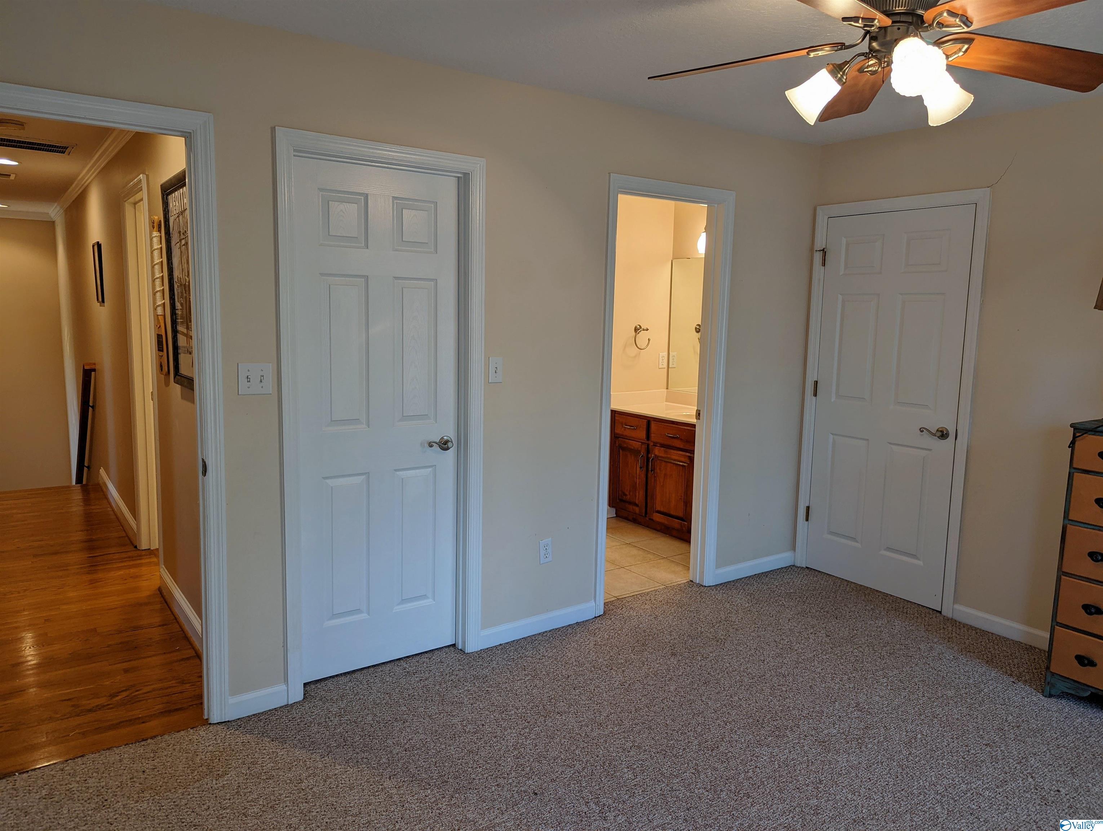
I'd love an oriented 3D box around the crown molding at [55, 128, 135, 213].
[{"bbox_3d":[-3.419,-1.734,5.605,0.070,0.082,5.800,-4,9,-36],"label":"crown molding"}]

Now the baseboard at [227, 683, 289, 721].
[{"bbox_3d":[-1.092,1.056,2.856,0.212,0.084,0.016,-4,9,-36],"label":"baseboard"}]

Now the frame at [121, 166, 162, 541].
[{"bbox_3d":[-2.201,-0.179,4.210,0.110,2.110,0.745,-4,9,-36],"label":"frame"}]

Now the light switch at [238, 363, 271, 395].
[{"bbox_3d":[-1.048,-0.128,2.713,0.114,0.114,0.014,-4,9,-36],"label":"light switch"}]

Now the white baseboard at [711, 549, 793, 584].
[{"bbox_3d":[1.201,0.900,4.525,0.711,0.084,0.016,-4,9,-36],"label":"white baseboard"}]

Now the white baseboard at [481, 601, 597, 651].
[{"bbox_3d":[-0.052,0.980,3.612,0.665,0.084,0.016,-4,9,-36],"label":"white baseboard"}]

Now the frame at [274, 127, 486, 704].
[{"bbox_3d":[-0.669,0.016,3.076,0.845,2.110,0.120,-4,9,-36],"label":"frame"}]

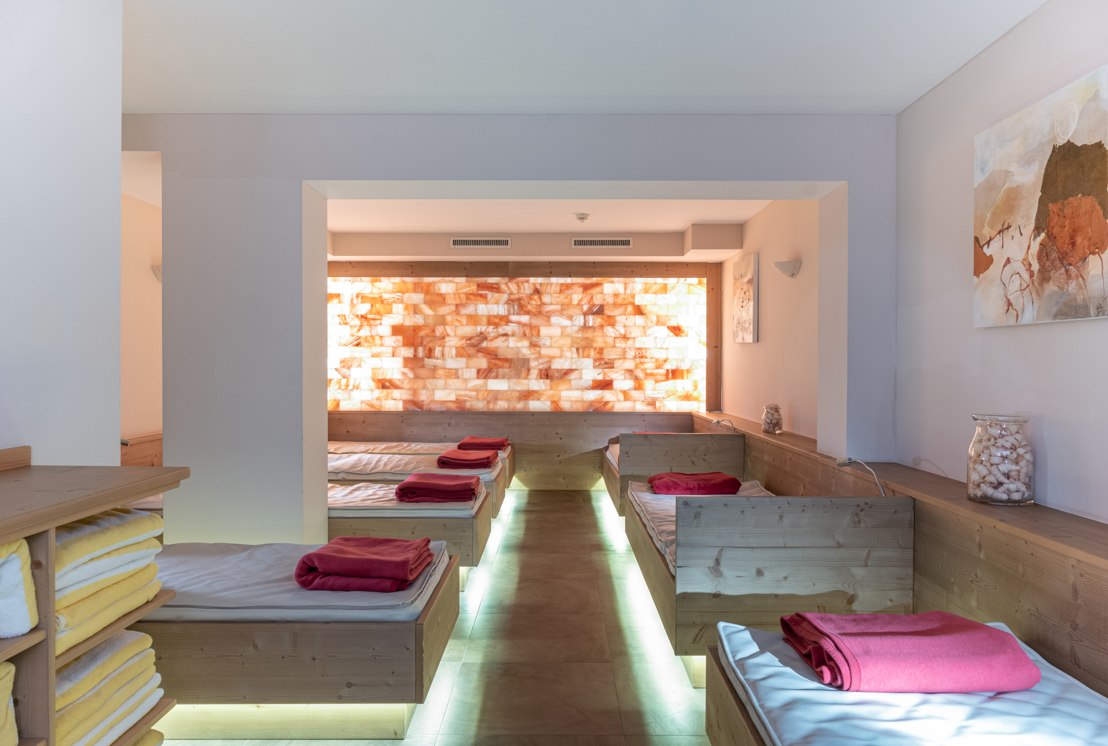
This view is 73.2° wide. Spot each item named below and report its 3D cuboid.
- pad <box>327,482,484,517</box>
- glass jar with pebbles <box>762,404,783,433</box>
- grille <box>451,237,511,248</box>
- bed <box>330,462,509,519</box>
[{"bbox_3d":[-1.373,0.704,4.213,1.914,0.077,0.789,0,1,0],"label":"pad"},{"bbox_3d":[1.454,0.299,4.945,0.133,0.195,0.133,0,1,0],"label":"glass jar with pebbles"},{"bbox_3d":[-0.667,-1.189,6.809,0.554,0.104,0.025,0,1,0],"label":"grille"},{"bbox_3d":[-1.375,0.856,5.414,1.999,0.272,0.830,0,1,0],"label":"bed"}]

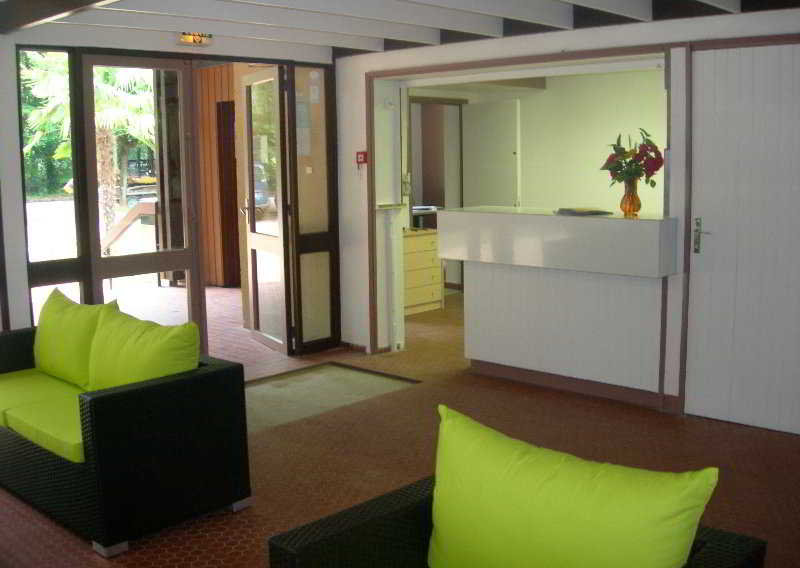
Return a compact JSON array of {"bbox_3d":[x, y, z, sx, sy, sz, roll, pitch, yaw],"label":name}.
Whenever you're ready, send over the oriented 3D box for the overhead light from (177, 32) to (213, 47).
[{"bbox_3d":[-1.349,-1.612,5.782,0.065,0.088,0.245,7,12,43],"label":"overhead light"}]

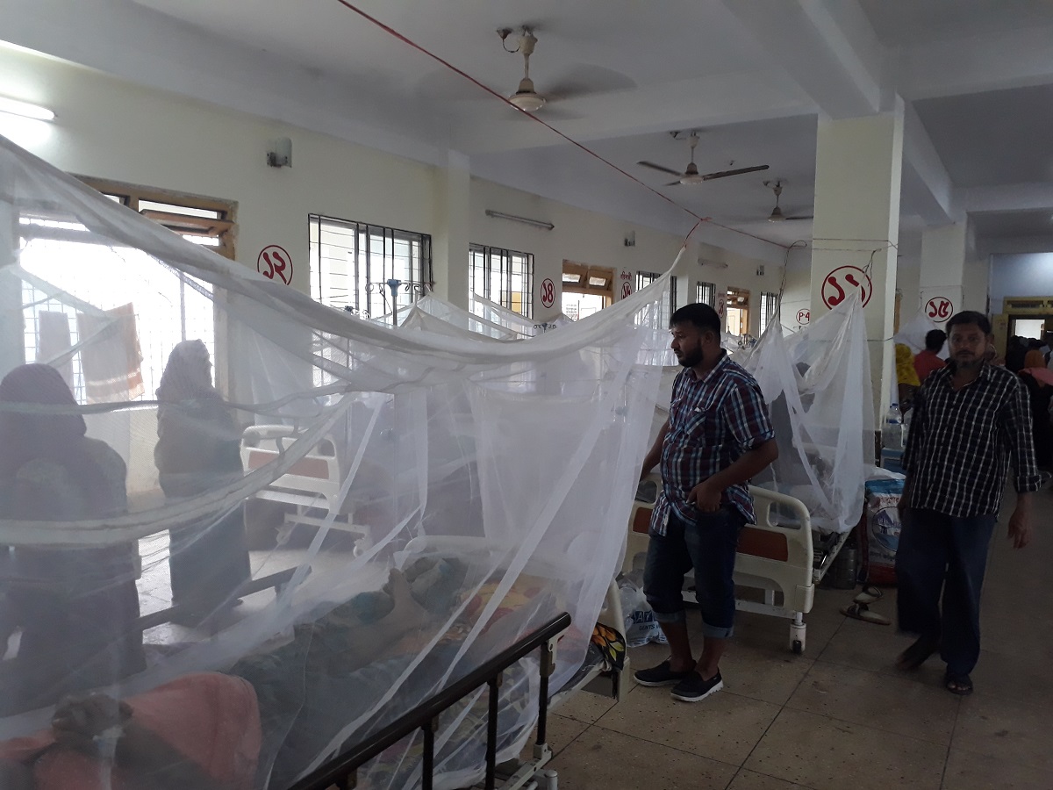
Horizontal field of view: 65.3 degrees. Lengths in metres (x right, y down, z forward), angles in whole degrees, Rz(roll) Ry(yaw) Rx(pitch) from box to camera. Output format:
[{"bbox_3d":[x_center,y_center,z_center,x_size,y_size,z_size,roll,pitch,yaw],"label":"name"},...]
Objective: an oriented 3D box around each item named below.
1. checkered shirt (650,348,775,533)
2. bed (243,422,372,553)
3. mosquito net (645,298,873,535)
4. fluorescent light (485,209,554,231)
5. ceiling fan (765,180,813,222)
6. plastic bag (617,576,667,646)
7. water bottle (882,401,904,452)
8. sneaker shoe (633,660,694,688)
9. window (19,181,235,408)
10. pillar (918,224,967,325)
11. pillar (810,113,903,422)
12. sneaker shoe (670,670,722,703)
[{"bbox_3d":[0.795,0.200,3.500,0.330,0.730,0.480,-2,4,-28],"label":"checkered shirt"},{"bbox_3d":[-1.087,0.603,6.381,0.940,0.950,2.100,3,5,32],"label":"bed"},{"bbox_3d":[1.538,0.053,5.063,1.000,1.300,2.000,3,5,32],"label":"mosquito net"},{"bbox_3d":[-0.055,-1.885,8.836,0.080,0.080,1.330,3,5,32],"label":"fluorescent light"},{"bbox_3d":[3.184,-2.459,10.421,1.400,0.520,1.400,3,5,32],"label":"ceiling fan"},{"bbox_3d":[0.629,1.063,4.171,0.300,0.320,0.210,2,4,18],"label":"plastic bag"},{"bbox_3d":[2.539,0.219,5.700,0.140,0.320,0.140,3,5,32],"label":"water bottle"},{"bbox_3d":[0.616,1.211,3.652,0.285,0.105,0.105,-1,4,-15],"label":"sneaker shoe"},{"bbox_3d":[-2.488,-0.627,5.242,0.130,1.400,1.460,3,5,32],"label":"window"},{"bbox_3d":[5.526,-0.717,10.990,0.470,3.040,0.450,3,5,32],"label":"pillar"},{"bbox_3d":[2.365,-0.412,5.947,0.490,3.060,0.430,3,5,32],"label":"pillar"},{"bbox_3d":[0.738,1.221,3.523,0.285,0.105,0.105,-2,5,-33],"label":"sneaker shoe"}]

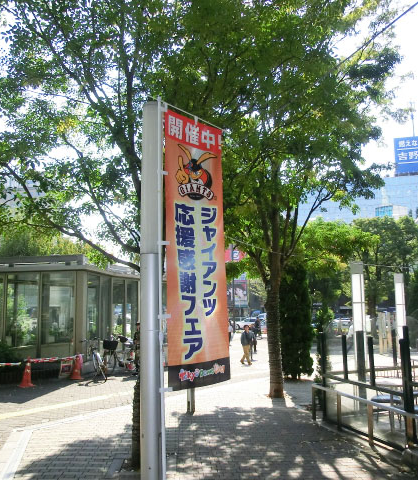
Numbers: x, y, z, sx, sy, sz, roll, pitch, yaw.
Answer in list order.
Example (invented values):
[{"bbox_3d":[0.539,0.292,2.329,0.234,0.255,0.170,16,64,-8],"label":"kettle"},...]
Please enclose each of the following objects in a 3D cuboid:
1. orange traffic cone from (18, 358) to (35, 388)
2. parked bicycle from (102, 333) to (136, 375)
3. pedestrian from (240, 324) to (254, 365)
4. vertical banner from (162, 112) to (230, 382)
[{"bbox_3d":[-4.234,3.073,10.350,0.380,0.700,0.380,-1,-8,0],"label":"orange traffic cone"},{"bbox_3d":[-2.547,3.239,12.700,0.550,1.030,1.680,-3,-8,11],"label":"parked bicycle"},{"bbox_3d":[1.632,4.576,19.313,0.500,1.680,0.450,4,-10,-30],"label":"pedestrian"},{"bbox_3d":[-0.070,0.048,3.010,0.040,1.800,0.590,-9,-11,42],"label":"vertical banner"}]

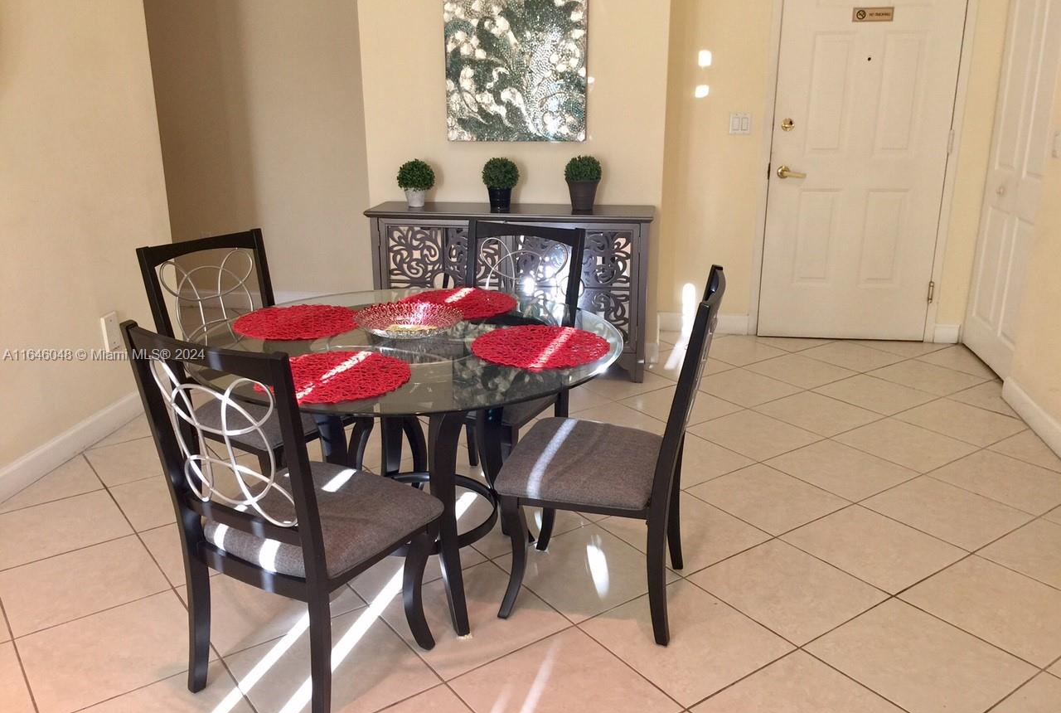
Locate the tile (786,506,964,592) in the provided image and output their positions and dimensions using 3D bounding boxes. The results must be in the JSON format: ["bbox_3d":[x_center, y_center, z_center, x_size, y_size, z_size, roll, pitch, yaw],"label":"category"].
[{"bbox_3d":[1.091,0.607,2.834,0.417,0.010,0.417,-12,21,-34],"label":"tile"}]

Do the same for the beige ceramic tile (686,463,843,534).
[{"bbox_3d":[0.858,0.513,3.216,0.420,0.010,0.420,-12,21,-34],"label":"beige ceramic tile"}]

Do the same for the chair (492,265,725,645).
[{"bbox_3d":[0.228,0.243,2.471,0.530,0.950,0.460,5,18,15],"label":"chair"}]

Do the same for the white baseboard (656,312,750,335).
[{"bbox_3d":[1.037,-0.194,5.258,0.520,0.110,0.016,3,18,9],"label":"white baseboard"}]

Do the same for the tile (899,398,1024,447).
[{"bbox_3d":[1.854,0.287,3.843,0.417,0.010,0.417,-12,21,-34],"label":"tile"}]

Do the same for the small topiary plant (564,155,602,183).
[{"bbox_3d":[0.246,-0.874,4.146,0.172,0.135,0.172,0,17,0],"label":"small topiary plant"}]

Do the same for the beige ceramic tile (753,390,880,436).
[{"bbox_3d":[1.267,0.252,3.910,0.411,0.010,0.411,-12,21,-34],"label":"beige ceramic tile"}]

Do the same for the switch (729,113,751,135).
[{"bbox_3d":[1.141,-1.264,4.834,0.116,0.116,0.010,2,18,8],"label":"switch"}]

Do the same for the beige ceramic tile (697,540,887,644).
[{"bbox_3d":[0.751,0.680,2.606,0.417,0.010,0.417,-12,21,-34],"label":"beige ceramic tile"}]

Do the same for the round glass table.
[{"bbox_3d":[-0.330,0.304,2.475,1.150,0.745,1.150,0,17,0],"label":"round glass table"}]

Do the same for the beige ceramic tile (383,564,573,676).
[{"bbox_3d":[-0.168,0.733,2.508,0.420,0.010,0.420,-12,21,-34],"label":"beige ceramic tile"}]

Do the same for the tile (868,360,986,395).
[{"bbox_3d":[1.940,0.108,4.373,0.411,0.010,0.411,-12,21,-34],"label":"tile"}]

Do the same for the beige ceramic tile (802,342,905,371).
[{"bbox_3d":[1.750,0.004,4.836,0.420,0.010,0.420,-12,21,-34],"label":"beige ceramic tile"}]

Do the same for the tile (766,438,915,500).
[{"bbox_3d":[1.173,0.425,3.357,0.411,0.010,0.411,-12,21,-34],"label":"tile"}]

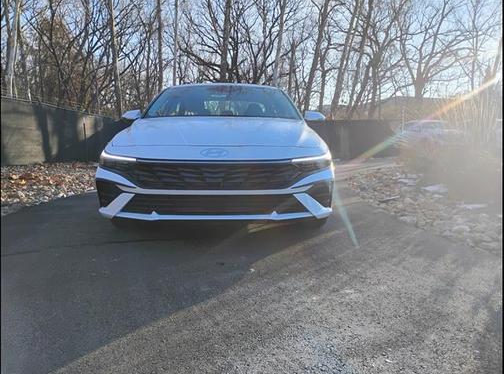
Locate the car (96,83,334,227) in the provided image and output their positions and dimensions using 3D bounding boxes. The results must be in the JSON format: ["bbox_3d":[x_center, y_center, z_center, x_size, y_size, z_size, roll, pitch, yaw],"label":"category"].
[{"bbox_3d":[-0.307,-0.487,4.838,1.860,1.420,4.680,0,5,-2],"label":"car"}]

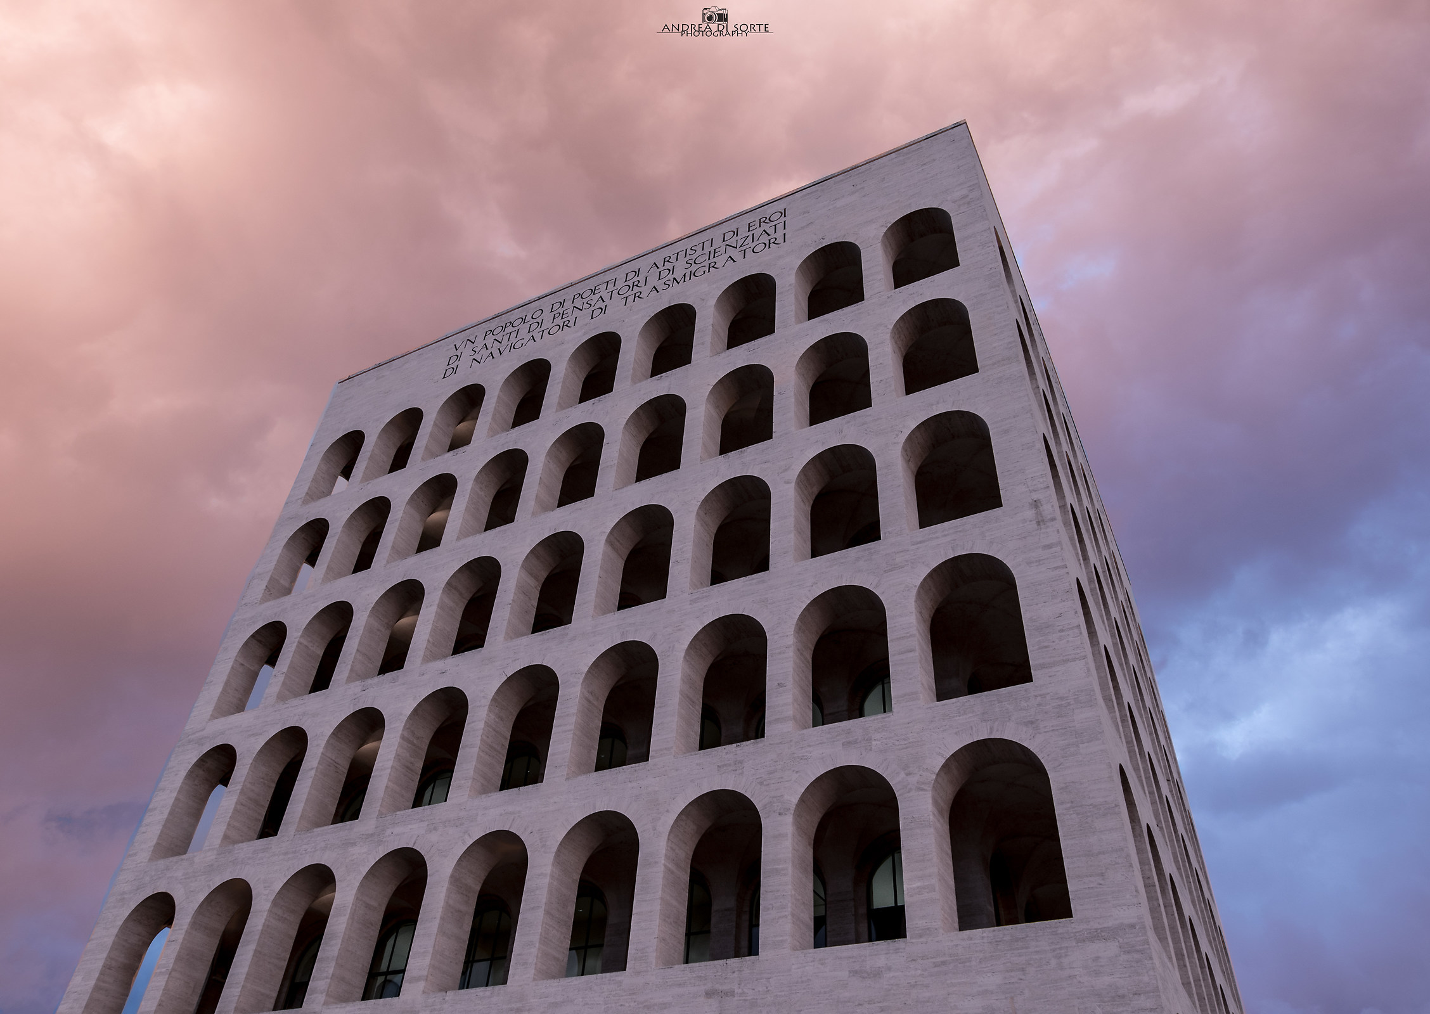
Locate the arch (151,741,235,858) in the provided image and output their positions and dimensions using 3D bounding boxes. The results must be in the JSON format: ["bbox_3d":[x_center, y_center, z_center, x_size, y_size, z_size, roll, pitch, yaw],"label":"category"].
[{"bbox_3d":[-26.913,16.076,54.428,3.996,6.340,1.937,-17,-46,22],"label":"arch"}]

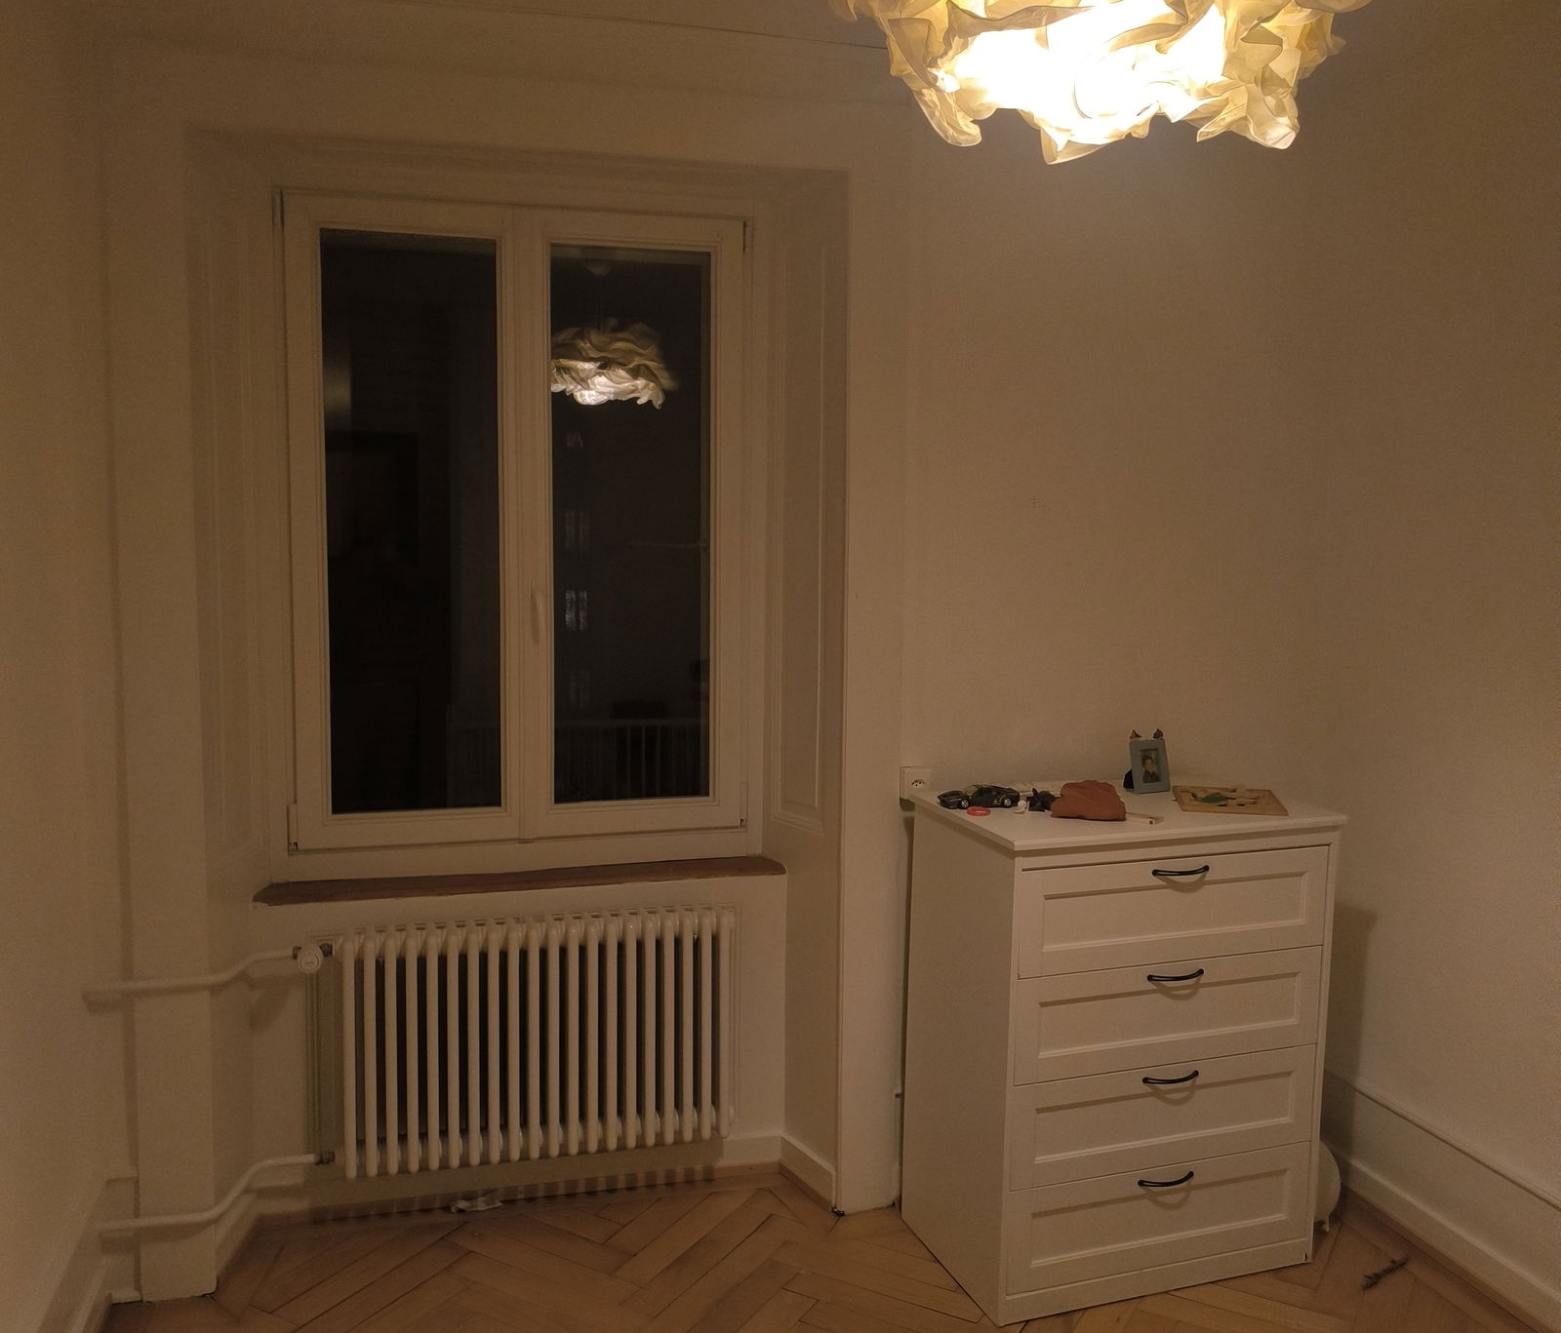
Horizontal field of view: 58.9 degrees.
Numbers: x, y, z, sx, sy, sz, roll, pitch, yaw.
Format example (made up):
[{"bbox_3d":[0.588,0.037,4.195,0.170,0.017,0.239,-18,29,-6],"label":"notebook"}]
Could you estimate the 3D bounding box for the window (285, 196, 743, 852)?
[{"bbox_3d":[-0.603,-0.316,3.252,1.050,1.464,0.071,-1,7,-15],"label":"window"}]

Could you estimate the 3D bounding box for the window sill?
[{"bbox_3d":[-0.596,0.498,3.300,1.222,0.028,0.101,-1,7,-15],"label":"window sill"}]

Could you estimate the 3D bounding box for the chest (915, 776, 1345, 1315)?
[{"bbox_3d":[0.742,0.809,3.098,0.806,1.010,0.485,-2,7,-20],"label":"chest"}]

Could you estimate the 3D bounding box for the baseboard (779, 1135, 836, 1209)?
[{"bbox_3d":[0.075,1.227,3.378,0.022,0.091,0.237,-3,8,-33],"label":"baseboard"}]

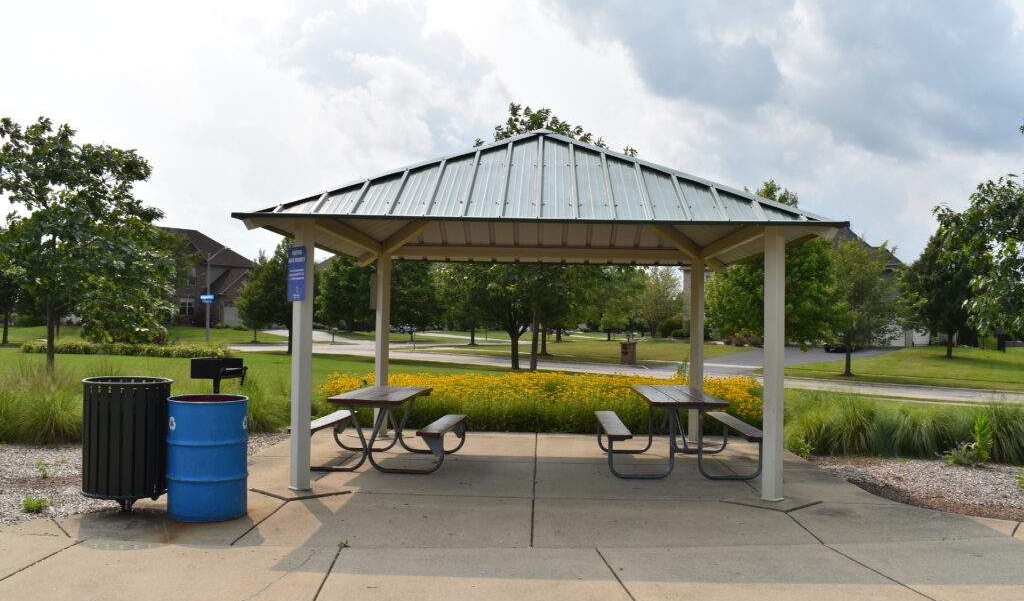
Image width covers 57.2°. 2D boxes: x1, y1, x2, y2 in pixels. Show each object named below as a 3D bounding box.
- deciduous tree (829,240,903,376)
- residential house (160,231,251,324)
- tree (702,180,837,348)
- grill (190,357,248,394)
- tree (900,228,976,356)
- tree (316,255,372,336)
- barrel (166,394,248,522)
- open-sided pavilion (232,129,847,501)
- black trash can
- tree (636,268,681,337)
[{"bbox_3d":[13.741,0.271,37.013,3.600,5.364,3.600,1,-2,0],"label":"deciduous tree"},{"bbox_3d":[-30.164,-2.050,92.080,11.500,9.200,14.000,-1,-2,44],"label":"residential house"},{"bbox_3d":[6.779,-0.374,24.523,3.700,5.491,3.700,1,-2,0],"label":"tree"},{"bbox_3d":[-3.231,1.149,10.270,0.450,1.027,0.520,0,-2,18],"label":"grill"},{"bbox_3d":[22.595,-0.385,49.040,4.500,6.770,4.500,1,-2,0],"label":"tree"},{"bbox_3d":[-15.779,-0.508,90.043,5.900,7.628,5.900,1,-2,0],"label":"tree"},{"bbox_3d":[-2.254,1.150,6.969,0.590,0.870,0.590,1,-2,0],"label":"barrel"},{"bbox_3d":[0.287,-0.063,10.058,4.980,3.559,4.980,1,-2,2],"label":"open-sided pavilion"},{"bbox_3d":[-2.880,1.087,7.011,0.682,0.978,0.682,1,-2,0],"label":"black trash can"},{"bbox_3d":[12.871,0.130,83.035,4.800,6.105,4.800,1,-2,0],"label":"tree"}]

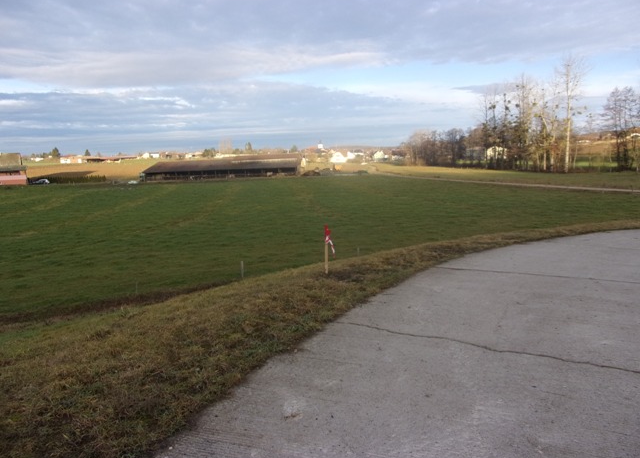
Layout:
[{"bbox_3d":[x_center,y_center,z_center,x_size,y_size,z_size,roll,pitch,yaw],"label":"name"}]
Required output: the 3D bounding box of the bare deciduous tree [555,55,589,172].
[{"bbox_3d":[55.987,-25.378,102.892,7.600,25.200,7.600,-2,10,0],"label":"bare deciduous tree"}]

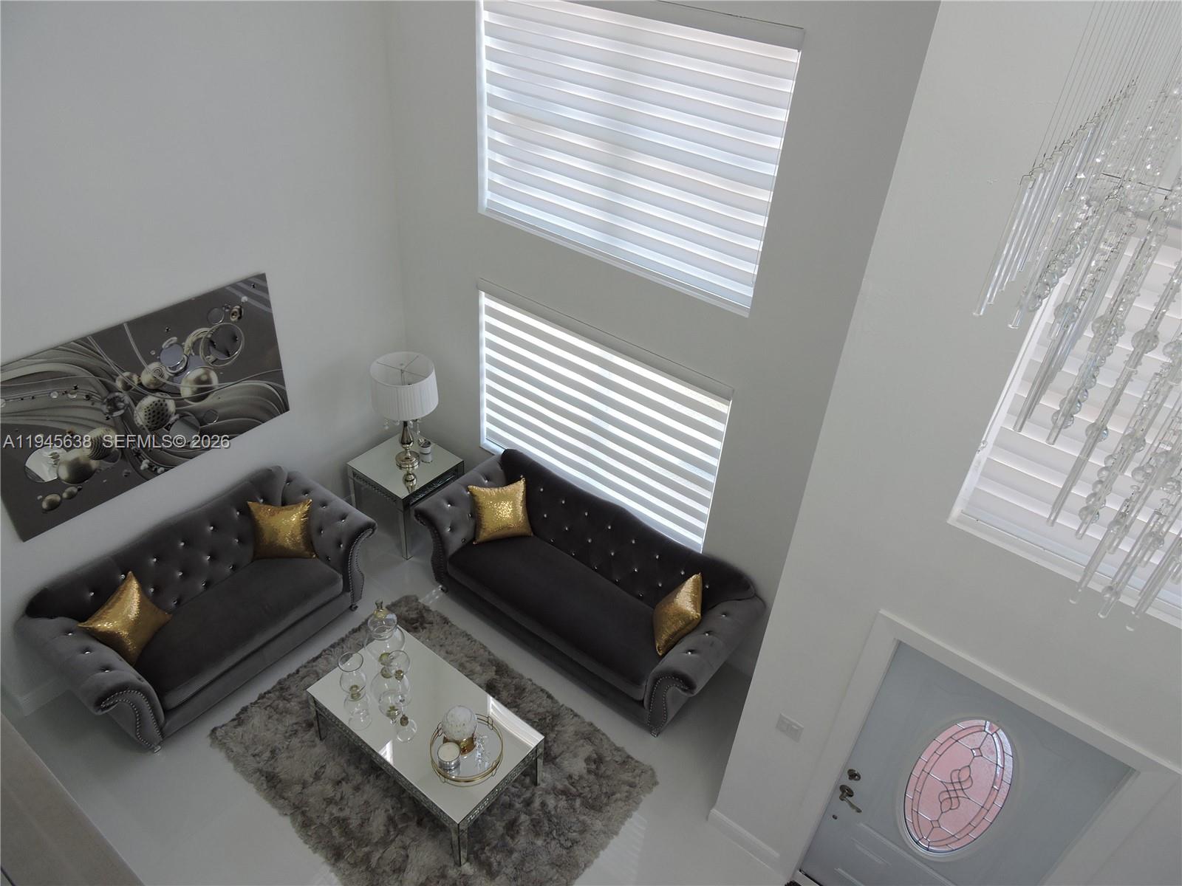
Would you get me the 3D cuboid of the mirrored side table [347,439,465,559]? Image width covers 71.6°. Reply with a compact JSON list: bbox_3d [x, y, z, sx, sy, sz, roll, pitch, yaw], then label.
[{"bbox_3d":[-1.460,0.398,6.565,0.624,0.620,0.631,27,42,28],"label":"mirrored side table"}]

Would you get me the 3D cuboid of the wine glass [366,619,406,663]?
[{"bbox_3d":[-1.227,1.226,4.880,0.225,0.320,0.225,3,36,-2],"label":"wine glass"}]

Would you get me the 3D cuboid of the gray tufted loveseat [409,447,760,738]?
[{"bbox_3d":[-0.081,0.974,5.677,2.375,0.920,0.815,27,42,28],"label":"gray tufted loveseat"}]

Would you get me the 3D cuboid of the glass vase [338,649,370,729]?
[{"bbox_3d":[-1.376,1.352,4.724,0.155,0.285,0.155,27,42,28],"label":"glass vase"}]

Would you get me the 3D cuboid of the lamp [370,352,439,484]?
[{"bbox_3d":[-1.387,-0.184,6.129,0.470,0.840,0.470,3,36,-2],"label":"lamp"}]

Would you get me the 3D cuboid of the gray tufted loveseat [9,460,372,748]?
[{"bbox_3d":[-2.435,1.020,5.373,0.840,0.920,1.925,27,42,28],"label":"gray tufted loveseat"}]

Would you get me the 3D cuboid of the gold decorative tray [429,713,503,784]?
[{"bbox_3d":[-0.689,1.688,4.534,0.420,0.055,0.420,3,36,-2],"label":"gold decorative tray"}]

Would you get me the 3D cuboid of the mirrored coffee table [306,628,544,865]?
[{"bbox_3d":[-0.980,1.758,4.870,1.231,0.492,0.656,27,42,28],"label":"mirrored coffee table"}]

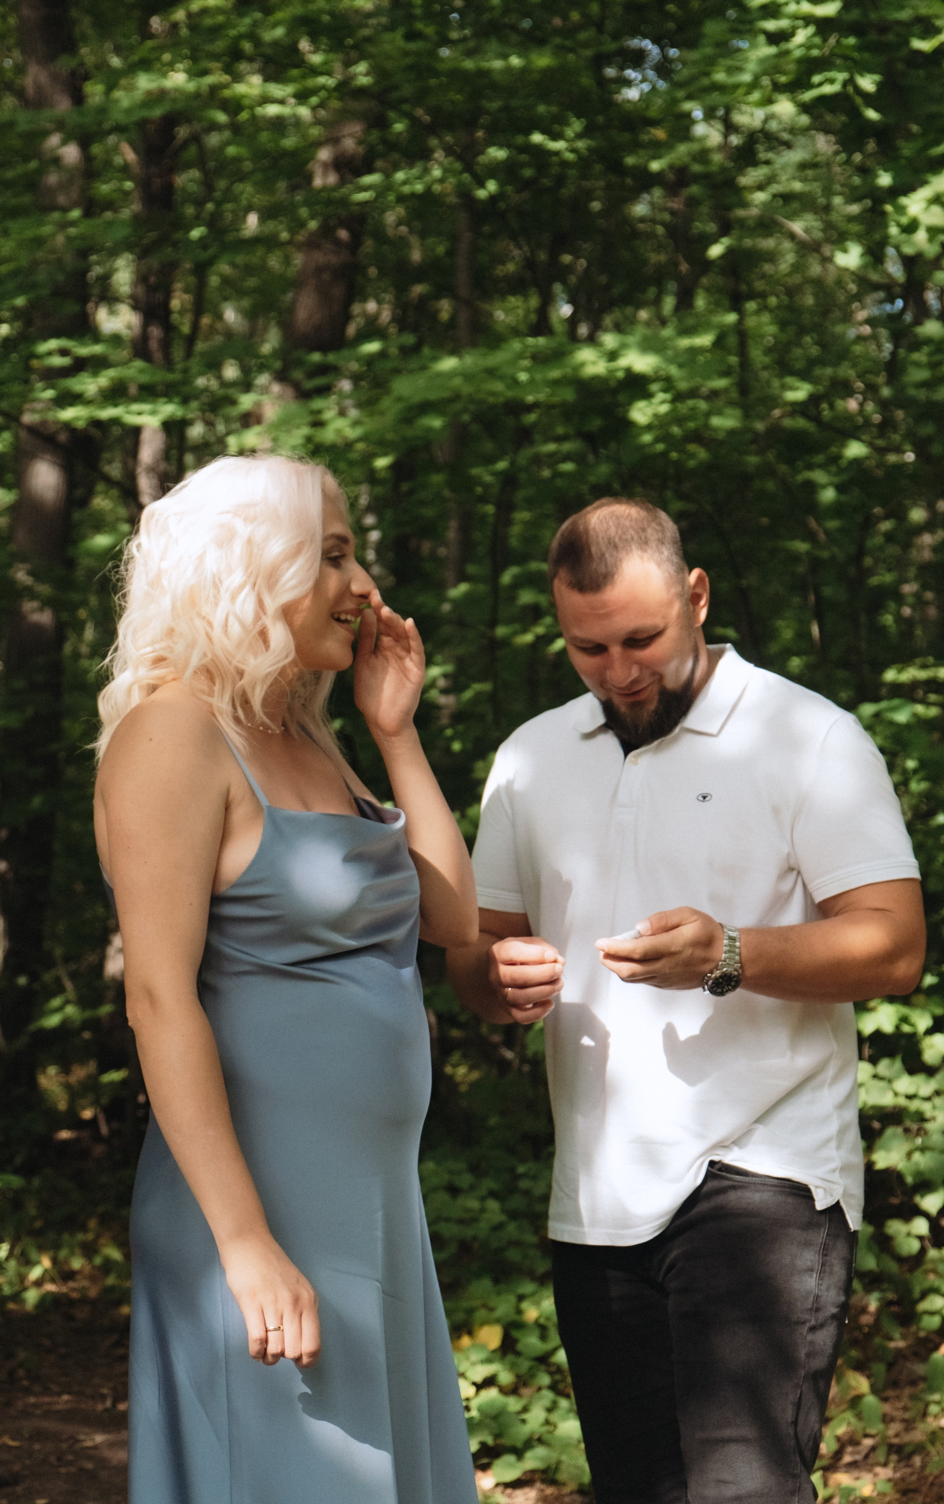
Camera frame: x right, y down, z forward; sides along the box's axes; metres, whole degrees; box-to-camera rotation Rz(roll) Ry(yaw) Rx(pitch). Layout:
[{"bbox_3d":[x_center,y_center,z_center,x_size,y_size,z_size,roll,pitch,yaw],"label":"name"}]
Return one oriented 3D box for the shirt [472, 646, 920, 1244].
[{"bbox_3d":[0.277,0.238,2.800,0.560,0.730,0.350,0,0,26],"label":"shirt"}]

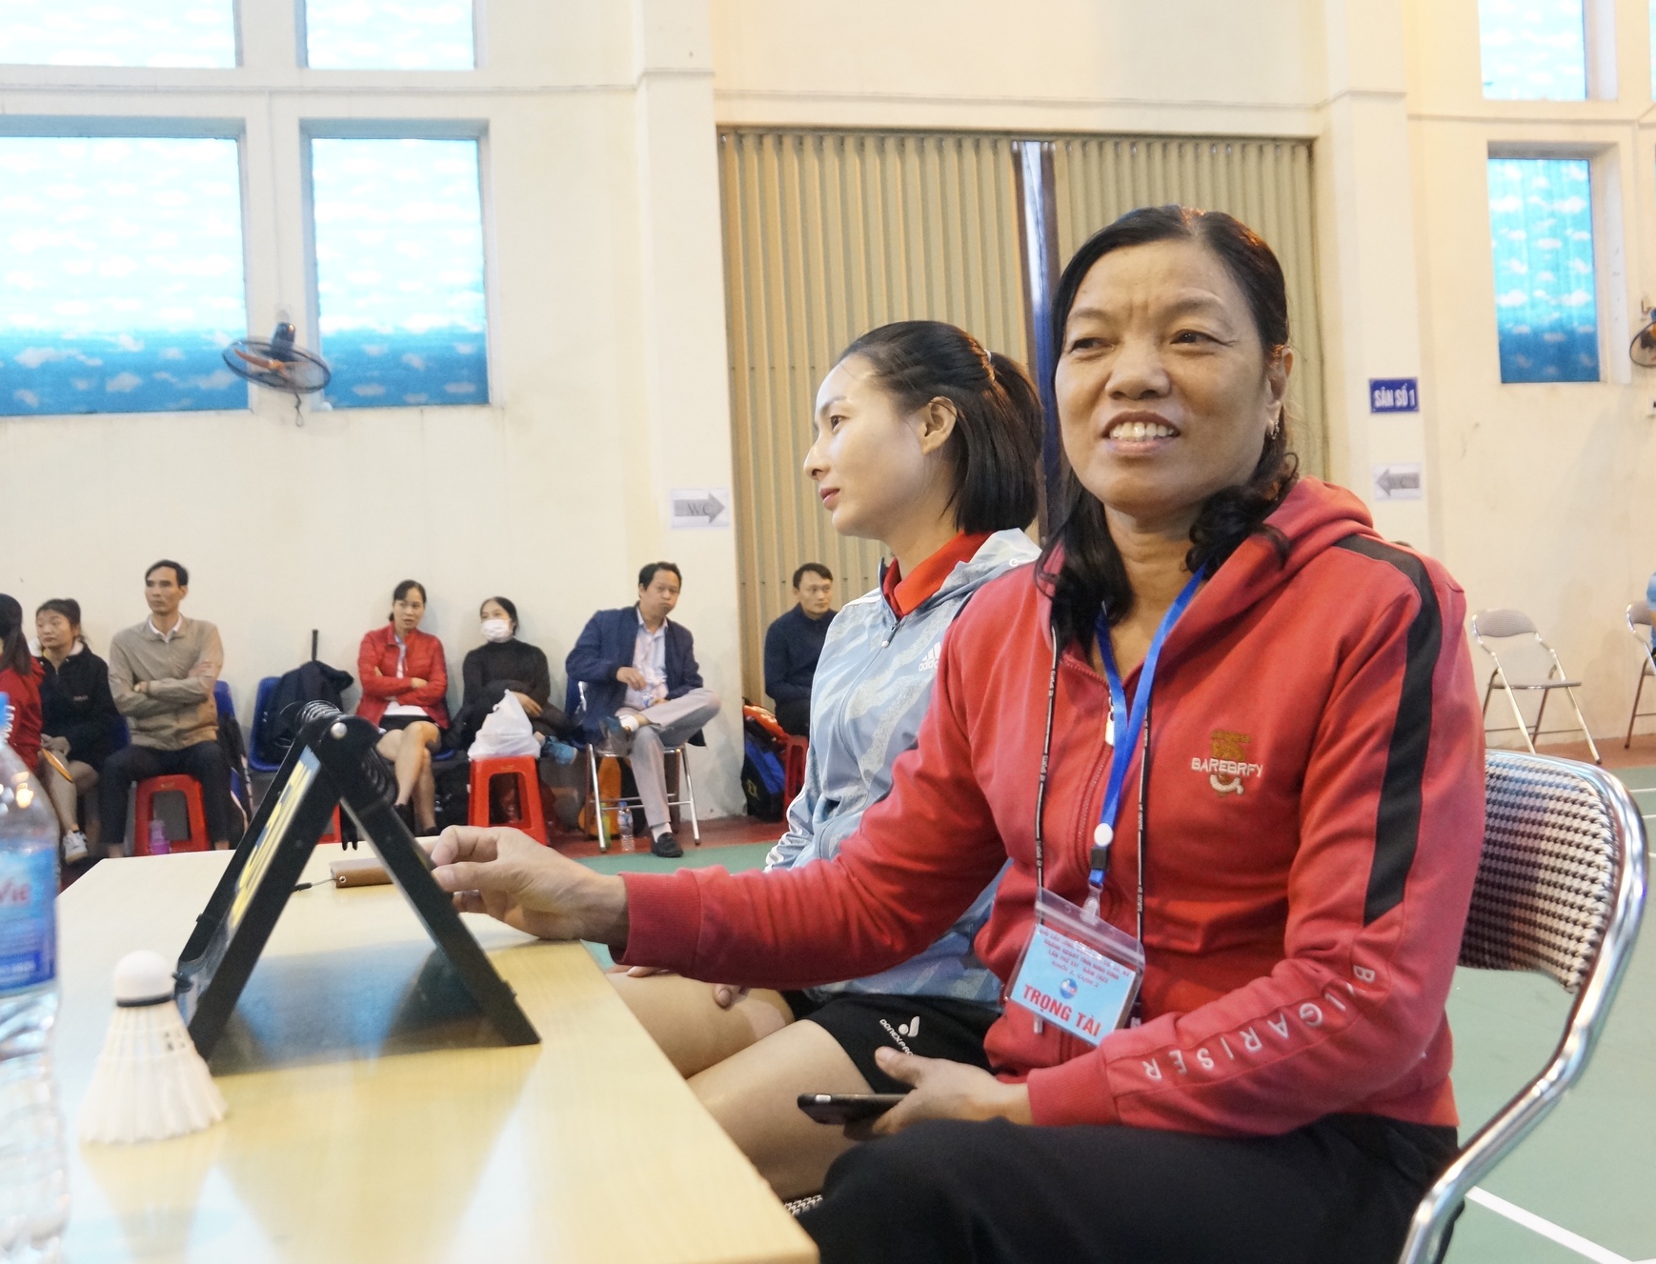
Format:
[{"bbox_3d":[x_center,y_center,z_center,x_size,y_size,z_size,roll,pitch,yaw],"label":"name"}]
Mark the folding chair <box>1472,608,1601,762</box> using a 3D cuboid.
[{"bbox_3d":[3.784,0.286,9.342,0.450,0.820,0.500,-3,0,-14],"label":"folding chair"}]

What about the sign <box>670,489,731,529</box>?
[{"bbox_3d":[-0.645,-0.624,8.833,0.297,0.210,0.010,-3,0,-14],"label":"sign"}]

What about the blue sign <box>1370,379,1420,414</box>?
[{"bbox_3d":[3.169,-1.319,9.748,0.295,0.195,0.015,-3,0,-14],"label":"blue sign"}]

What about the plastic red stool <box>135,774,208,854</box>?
[{"bbox_3d":[-2.987,0.868,7.964,0.345,0.440,0.345,-3,0,-14],"label":"plastic red stool"}]

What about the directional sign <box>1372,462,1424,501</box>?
[{"bbox_3d":[3.192,-0.839,9.751,0.295,0.205,0.010,-3,0,-14],"label":"directional sign"}]

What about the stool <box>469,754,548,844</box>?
[{"bbox_3d":[-1.479,0.784,8.034,0.350,0.440,0.350,-3,0,-14],"label":"stool"}]

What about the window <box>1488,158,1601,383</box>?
[{"bbox_3d":[4.418,-2.220,10.738,0.720,1.380,0.100,-3,0,-14],"label":"window"}]

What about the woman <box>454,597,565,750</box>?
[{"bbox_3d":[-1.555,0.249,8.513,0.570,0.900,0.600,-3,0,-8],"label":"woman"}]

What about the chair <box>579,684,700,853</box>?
[{"bbox_3d":[-0.859,0.551,7.885,0.450,0.810,0.520,-3,0,-14],"label":"chair"}]

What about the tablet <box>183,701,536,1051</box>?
[{"bbox_3d":[-0.315,0.135,1.099,0.195,0.190,0.375,-3,0,-19],"label":"tablet"}]

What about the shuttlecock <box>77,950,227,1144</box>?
[{"bbox_3d":[-0.302,0.178,0.777,0.066,0.082,0.066,-3,0,-14],"label":"shuttlecock"}]

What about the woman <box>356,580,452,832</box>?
[{"bbox_3d":[-2.005,0.390,8.361,0.480,1.280,0.700,-3,0,-12],"label":"woman"}]

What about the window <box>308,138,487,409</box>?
[{"bbox_3d":[-2.172,-1.811,8.818,0.870,1.420,0.120,-3,0,-14],"label":"window"}]

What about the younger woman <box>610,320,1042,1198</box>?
[{"bbox_3d":[-0.029,0.313,1.723,0.690,1.270,0.500,-3,0,-24],"label":"younger woman"}]

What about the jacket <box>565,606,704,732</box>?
[{"bbox_3d":[-0.868,0.195,7.854,0.600,0.620,0.420,-3,0,-22],"label":"jacket"}]

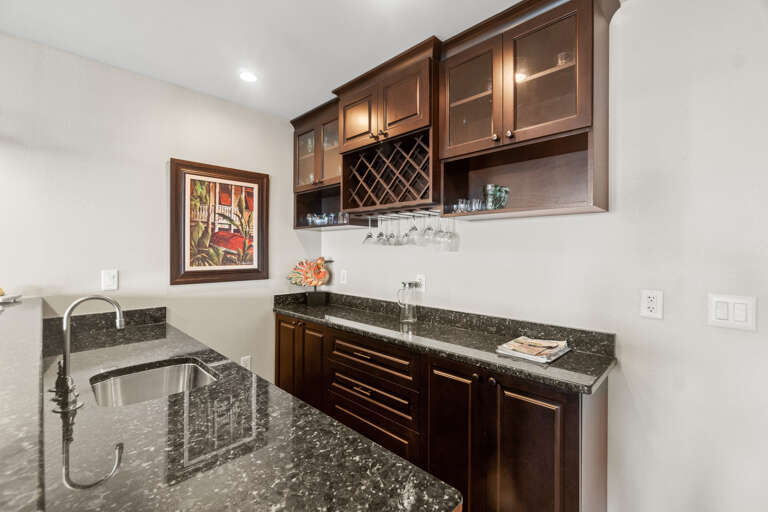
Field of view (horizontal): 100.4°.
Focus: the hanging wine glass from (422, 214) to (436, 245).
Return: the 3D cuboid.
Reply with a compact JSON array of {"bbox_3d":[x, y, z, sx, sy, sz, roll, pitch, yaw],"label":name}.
[{"bbox_3d":[0.259,-0.145,1.819,0.078,0.180,0.078,0,0,0],"label":"hanging wine glass"}]

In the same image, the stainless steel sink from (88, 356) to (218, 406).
[{"bbox_3d":[-0.761,0.521,1.075,0.395,0.190,0.325,1,1,43],"label":"stainless steel sink"}]

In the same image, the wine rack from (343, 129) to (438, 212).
[{"bbox_3d":[0.123,-0.441,1.899,0.675,0.355,0.400,1,1,43],"label":"wine rack"}]

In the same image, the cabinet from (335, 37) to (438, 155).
[{"bbox_3d":[0.114,-0.811,1.880,0.715,0.382,0.440,1,1,43],"label":"cabinet"}]

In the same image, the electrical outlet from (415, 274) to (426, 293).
[{"bbox_3d":[0.232,0.179,2.067,0.072,0.115,0.010,1,1,43],"label":"electrical outlet"}]

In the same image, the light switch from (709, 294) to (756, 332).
[{"bbox_3d":[1.228,0.199,1.131,0.115,0.117,0.010,1,1,43],"label":"light switch"}]

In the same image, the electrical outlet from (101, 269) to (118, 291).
[{"bbox_3d":[-1.506,0.134,1.761,0.010,0.115,0.073,1,1,43],"label":"electrical outlet"}]

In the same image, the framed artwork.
[{"bbox_3d":[-1.089,-0.211,2.181,0.035,0.775,0.630,1,1,43],"label":"framed artwork"}]

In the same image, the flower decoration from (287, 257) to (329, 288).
[{"bbox_3d":[-0.595,0.125,2.507,0.310,0.230,0.110,0,0,-13],"label":"flower decoration"}]

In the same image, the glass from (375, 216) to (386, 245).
[{"bbox_3d":[-0.020,-0.157,1.966,0.078,0.180,0.078,0,0,0],"label":"glass"}]

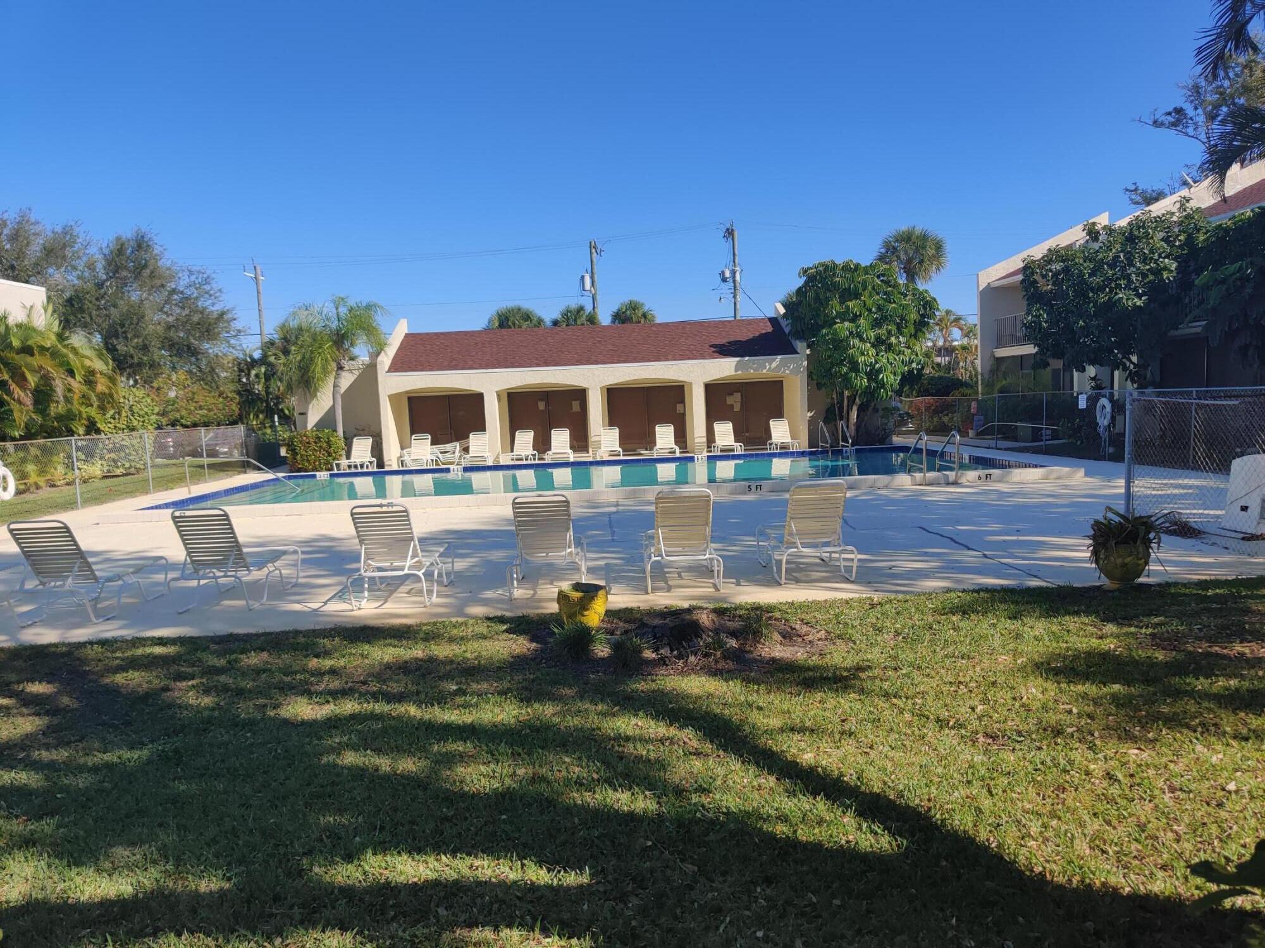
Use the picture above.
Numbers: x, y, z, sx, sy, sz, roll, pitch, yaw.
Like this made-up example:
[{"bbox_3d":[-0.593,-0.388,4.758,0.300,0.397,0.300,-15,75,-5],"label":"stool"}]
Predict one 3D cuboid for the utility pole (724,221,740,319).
[{"bbox_3d":[5.379,-7.604,50.584,0.700,10.418,0.600,-2,4,0],"label":"utility pole"}]

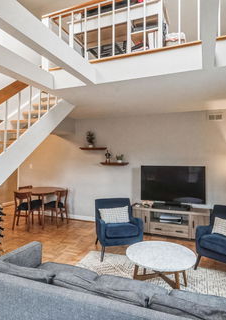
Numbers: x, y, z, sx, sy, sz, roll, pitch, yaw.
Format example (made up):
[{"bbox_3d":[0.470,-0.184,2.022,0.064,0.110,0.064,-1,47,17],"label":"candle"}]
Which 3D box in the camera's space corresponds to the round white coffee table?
[{"bbox_3d":[0.539,1.275,2.420,0.774,0.423,0.774,1,0,0],"label":"round white coffee table"}]

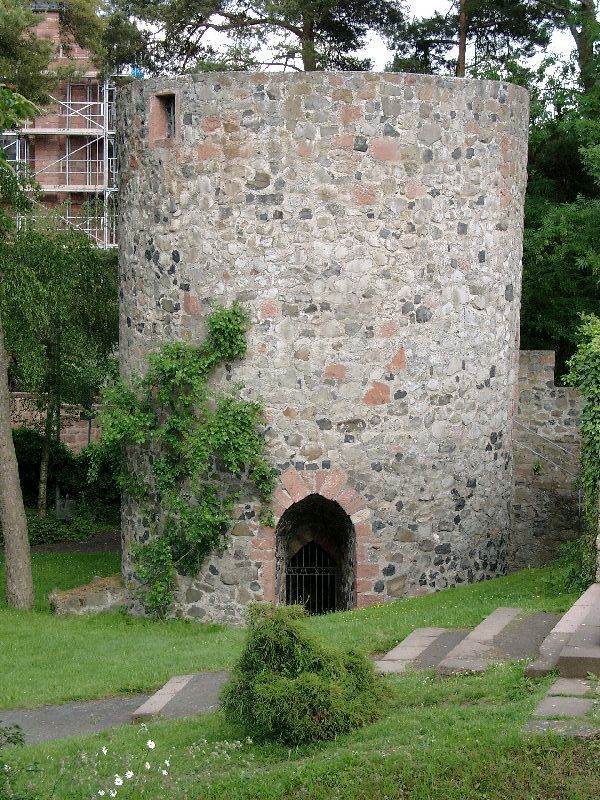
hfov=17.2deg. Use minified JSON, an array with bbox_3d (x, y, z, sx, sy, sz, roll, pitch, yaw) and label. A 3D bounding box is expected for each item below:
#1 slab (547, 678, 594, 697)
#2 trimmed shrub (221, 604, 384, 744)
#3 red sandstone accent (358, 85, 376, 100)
[{"bbox_3d":[3.702,3.943,27.205,0.550,0.100,0.750,1,6,15],"label":"slab"},{"bbox_3d":[0.051,3.201,23.897,1.980,1.496,1.800,1,4,0],"label":"trimmed shrub"},{"bbox_3d":[1.201,-5.524,35.731,0.331,0.285,0.160,0,4,-11],"label":"red sandstone accent"}]

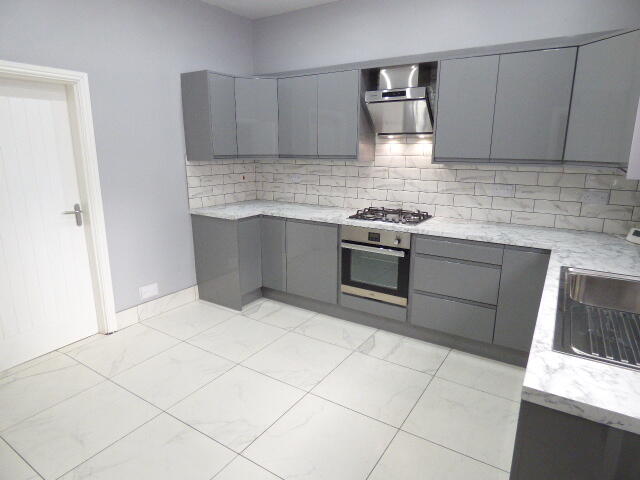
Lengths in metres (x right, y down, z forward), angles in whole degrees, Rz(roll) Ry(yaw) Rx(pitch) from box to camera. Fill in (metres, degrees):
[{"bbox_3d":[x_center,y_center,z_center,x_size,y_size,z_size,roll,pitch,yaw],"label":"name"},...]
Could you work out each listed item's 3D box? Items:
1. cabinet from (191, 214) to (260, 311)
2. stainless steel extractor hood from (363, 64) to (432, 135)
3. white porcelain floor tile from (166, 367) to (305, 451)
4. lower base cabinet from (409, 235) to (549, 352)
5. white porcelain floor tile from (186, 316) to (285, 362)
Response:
[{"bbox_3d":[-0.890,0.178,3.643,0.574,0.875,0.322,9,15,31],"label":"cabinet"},{"bbox_3d":[0.676,-1.131,3.079,0.565,0.500,0.301,9,15,31],"label":"stainless steel extractor hood"},{"bbox_3d":[-0.469,0.967,2.196,0.586,0.012,0.601,9,15,31],"label":"white porcelain floor tile"},{"bbox_3d":[1.217,0.311,2.852,0.876,0.730,0.581,9,15,31],"label":"lower base cabinet"},{"bbox_3d":[-0.664,0.794,3.033,0.600,0.010,0.600,8,15,32],"label":"white porcelain floor tile"}]

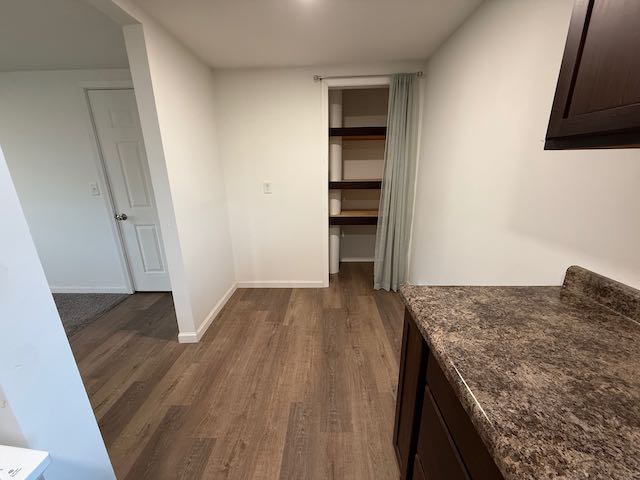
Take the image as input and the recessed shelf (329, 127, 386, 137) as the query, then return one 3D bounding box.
[{"bbox_3d":[0.526,-1.219,2.990,0.867,0.077,0.522,0,16,2],"label":"recessed shelf"}]

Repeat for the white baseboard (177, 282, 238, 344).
[{"bbox_3d":[-1.030,0.653,2.512,0.152,0.084,0.961,0,16,2],"label":"white baseboard"}]

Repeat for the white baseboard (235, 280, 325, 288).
[{"bbox_3d":[-0.459,0.510,2.968,0.985,0.084,0.020,0,16,2],"label":"white baseboard"}]

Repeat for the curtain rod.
[{"bbox_3d":[0.427,-1.447,2.301,0.964,0.054,0.085,0,16,2],"label":"curtain rod"}]

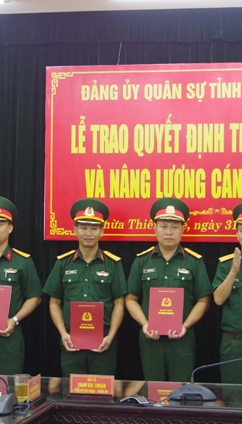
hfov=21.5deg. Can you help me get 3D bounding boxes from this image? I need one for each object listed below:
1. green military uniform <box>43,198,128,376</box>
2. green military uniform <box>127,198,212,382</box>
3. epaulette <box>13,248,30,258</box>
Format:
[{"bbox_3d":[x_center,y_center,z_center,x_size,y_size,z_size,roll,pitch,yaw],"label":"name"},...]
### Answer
[{"bbox_3d":[-0.232,0.785,4.180,0.540,1.740,0.380,0,-1,1],"label":"green military uniform"},{"bbox_3d":[0.324,0.788,4.270,0.540,1.750,0.340,0,-1,6],"label":"green military uniform"},{"bbox_3d":[-0.662,0.276,4.250,0.130,0.022,0.050,24,24,3],"label":"epaulette"}]

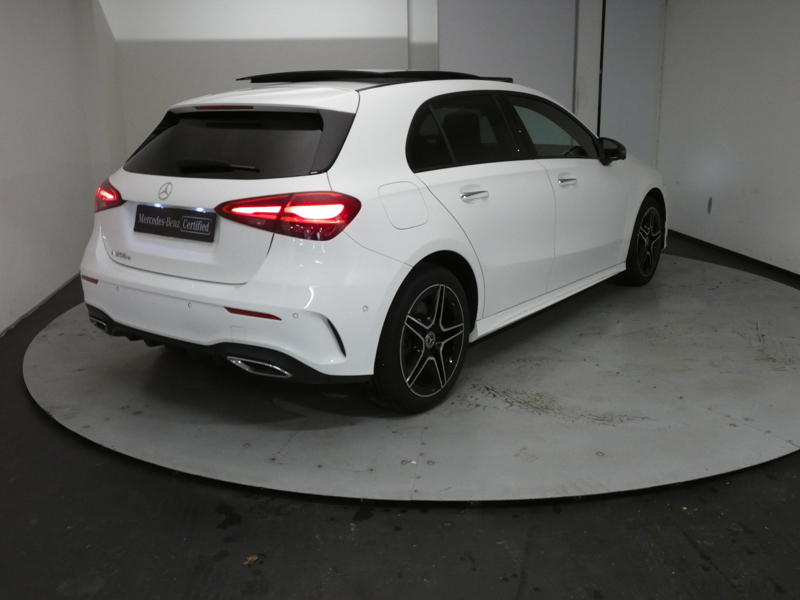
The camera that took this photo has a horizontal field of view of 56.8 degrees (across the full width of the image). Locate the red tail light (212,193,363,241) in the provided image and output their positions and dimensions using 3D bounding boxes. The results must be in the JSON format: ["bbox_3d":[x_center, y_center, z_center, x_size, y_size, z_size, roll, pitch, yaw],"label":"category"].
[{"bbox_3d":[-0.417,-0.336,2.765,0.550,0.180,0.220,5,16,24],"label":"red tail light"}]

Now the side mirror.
[{"bbox_3d":[1.227,-0.863,4.293,0.200,0.165,0.160,9,18,35],"label":"side mirror"}]

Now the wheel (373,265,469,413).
[{"bbox_3d":[0.063,0.158,3.184,0.230,0.650,0.650,9,18,35],"label":"wheel"}]

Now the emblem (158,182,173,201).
[{"bbox_3d":[-0.943,-0.437,2.979,0.085,0.085,0.014,9,-14,35],"label":"emblem"}]

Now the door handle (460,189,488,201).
[{"bbox_3d":[0.316,-0.458,3.216,0.050,0.046,0.245,9,18,35],"label":"door handle"}]

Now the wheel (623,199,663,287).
[{"bbox_3d":[1.688,-0.426,5.297,0.230,0.650,0.650,9,18,35],"label":"wheel"}]

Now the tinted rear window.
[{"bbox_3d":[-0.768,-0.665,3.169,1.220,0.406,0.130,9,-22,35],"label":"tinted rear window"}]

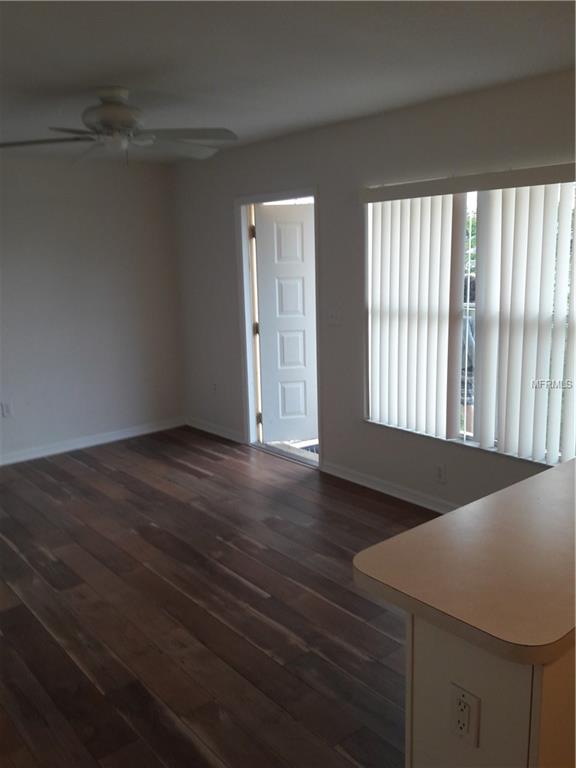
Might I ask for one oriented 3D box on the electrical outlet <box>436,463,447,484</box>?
[{"bbox_3d":[0.959,0.562,3.890,0.010,0.116,0.072,-11,15,-39],"label":"electrical outlet"}]

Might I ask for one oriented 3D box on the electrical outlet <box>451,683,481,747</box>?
[{"bbox_3d":[0.359,0.678,1.271,0.010,0.116,0.072,-11,15,-39],"label":"electrical outlet"}]

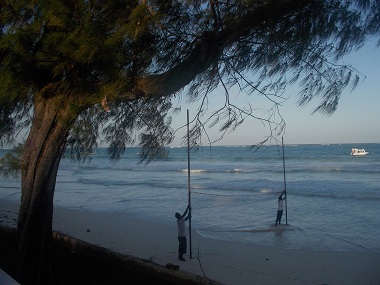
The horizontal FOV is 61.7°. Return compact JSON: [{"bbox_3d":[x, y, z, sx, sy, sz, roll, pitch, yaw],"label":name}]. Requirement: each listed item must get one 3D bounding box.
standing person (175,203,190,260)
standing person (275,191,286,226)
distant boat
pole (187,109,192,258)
[{"bbox_3d":[-0.254,3.223,11.400,0.560,1.960,0.500,-1,-1,-5],"label":"standing person"},{"bbox_3d":[5.300,3.845,18.600,0.650,2.060,0.500,-1,-1,-5],"label":"standing person"},{"bbox_3d":[72.550,4.145,136.000,6.900,2.950,2.200,-1,-1,11],"label":"distant boat"},{"bbox_3d":[-0.018,1.496,11.500,0.070,5.400,0.070,-1,-1,0],"label":"pole"}]

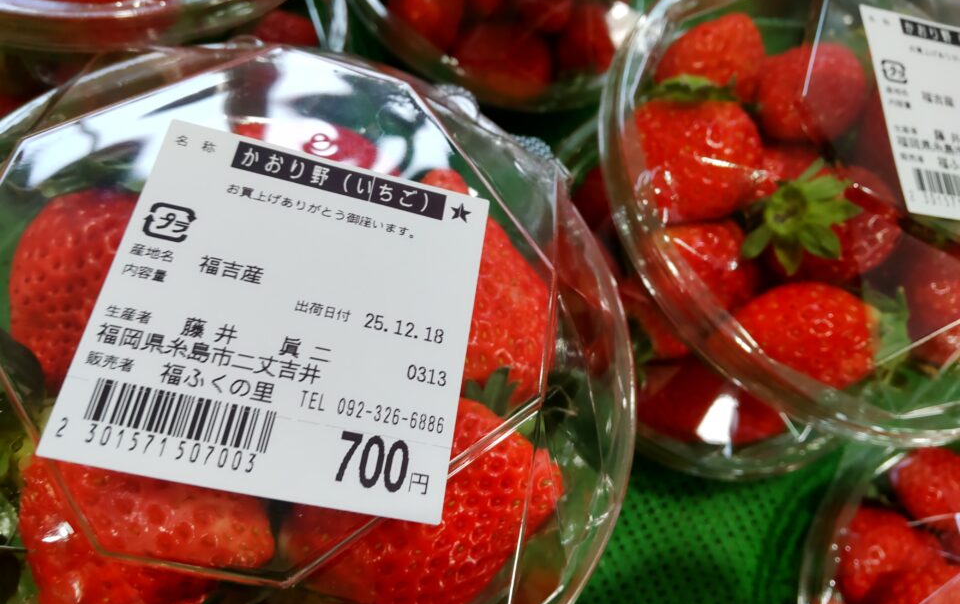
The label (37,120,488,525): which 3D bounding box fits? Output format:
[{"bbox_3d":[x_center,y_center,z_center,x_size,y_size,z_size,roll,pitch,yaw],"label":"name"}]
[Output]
[{"bbox_3d":[-0.028,0.001,0.104,0.055,0.001,0.056,12,66,-9],"label":"label"}]

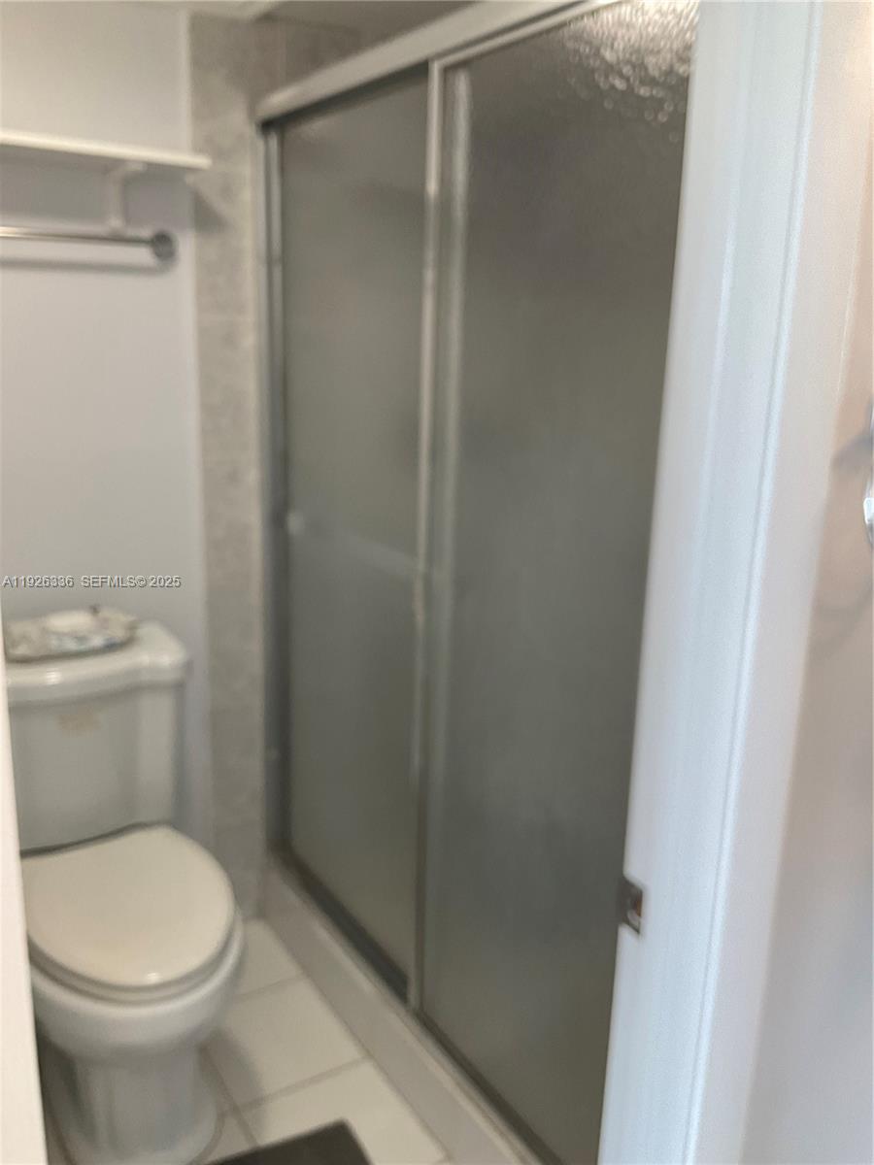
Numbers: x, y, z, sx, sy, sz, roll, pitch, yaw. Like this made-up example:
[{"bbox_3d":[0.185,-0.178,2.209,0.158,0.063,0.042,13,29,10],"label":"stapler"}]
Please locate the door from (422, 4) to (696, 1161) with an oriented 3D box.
[{"bbox_3d":[0.168,0.102,1.419,0.030,1.687,0.720,-8,17,-32],"label":"door"}]

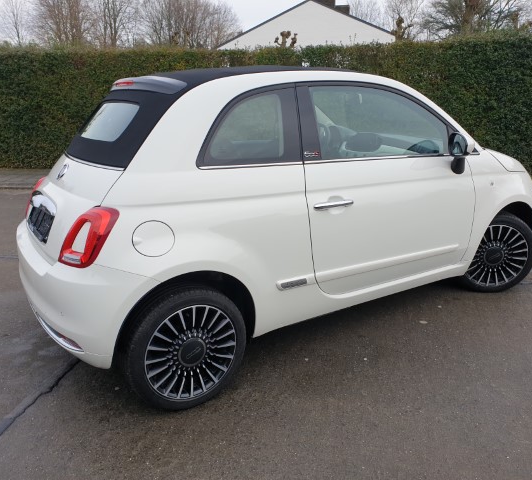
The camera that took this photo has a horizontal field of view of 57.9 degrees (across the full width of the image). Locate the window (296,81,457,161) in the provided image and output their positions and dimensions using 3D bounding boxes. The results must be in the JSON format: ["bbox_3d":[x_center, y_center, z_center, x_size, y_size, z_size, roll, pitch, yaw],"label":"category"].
[{"bbox_3d":[0.603,-0.625,2.507,1.140,0.370,0.120,-11,19,-31],"label":"window"}]

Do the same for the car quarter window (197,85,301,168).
[{"bbox_3d":[-0.067,-0.511,2.110,0.545,0.376,0.060,-9,0,-27],"label":"car quarter window"}]

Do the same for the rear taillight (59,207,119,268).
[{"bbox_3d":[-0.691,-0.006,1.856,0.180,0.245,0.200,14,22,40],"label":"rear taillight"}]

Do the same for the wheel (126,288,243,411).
[{"bbox_3d":[-0.356,0.466,2.131,0.580,0.580,0.200,-11,19,-31],"label":"wheel"}]

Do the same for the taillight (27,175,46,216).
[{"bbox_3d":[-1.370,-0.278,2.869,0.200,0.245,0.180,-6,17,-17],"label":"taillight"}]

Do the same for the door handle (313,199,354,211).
[{"bbox_3d":[0.324,-0.163,2.247,0.245,0.036,0.050,-11,19,-31],"label":"door handle"}]

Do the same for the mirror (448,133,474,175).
[{"bbox_3d":[1.088,-0.470,2.649,0.140,0.220,0.200,-11,19,-31],"label":"mirror"}]

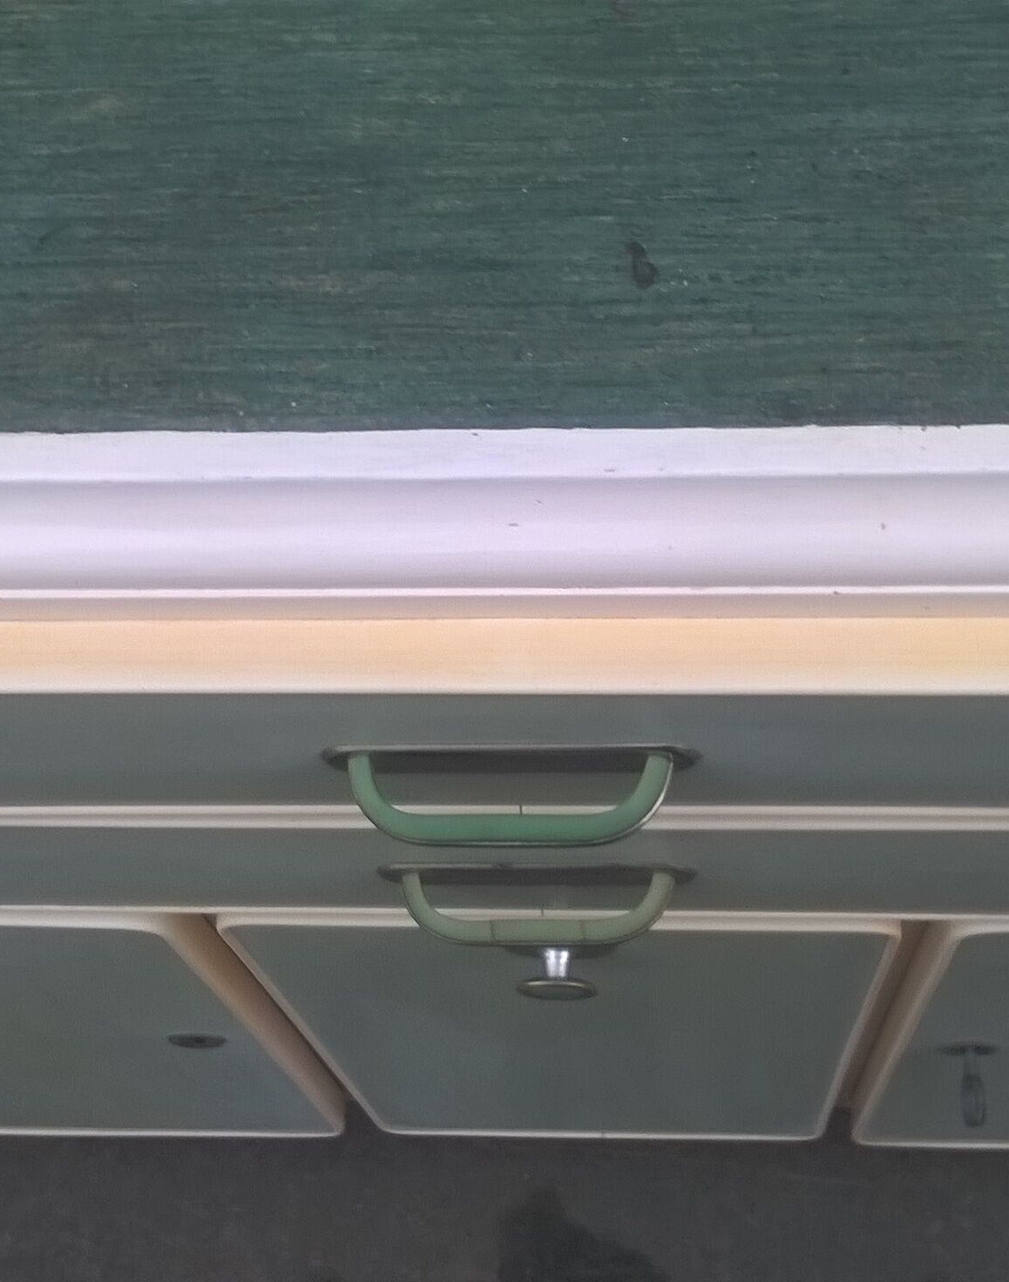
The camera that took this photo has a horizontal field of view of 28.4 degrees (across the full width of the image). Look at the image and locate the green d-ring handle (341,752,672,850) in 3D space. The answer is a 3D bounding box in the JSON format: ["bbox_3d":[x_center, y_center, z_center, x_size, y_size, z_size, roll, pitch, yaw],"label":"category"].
[{"bbox_3d":[0.002,0.046,0.581,0.097,0.013,0.024,0,66,4],"label":"green d-ring handle"}]

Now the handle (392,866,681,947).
[{"bbox_3d":[0.011,0.092,0.684,0.096,0.013,0.024,0,66,4],"label":"handle"}]

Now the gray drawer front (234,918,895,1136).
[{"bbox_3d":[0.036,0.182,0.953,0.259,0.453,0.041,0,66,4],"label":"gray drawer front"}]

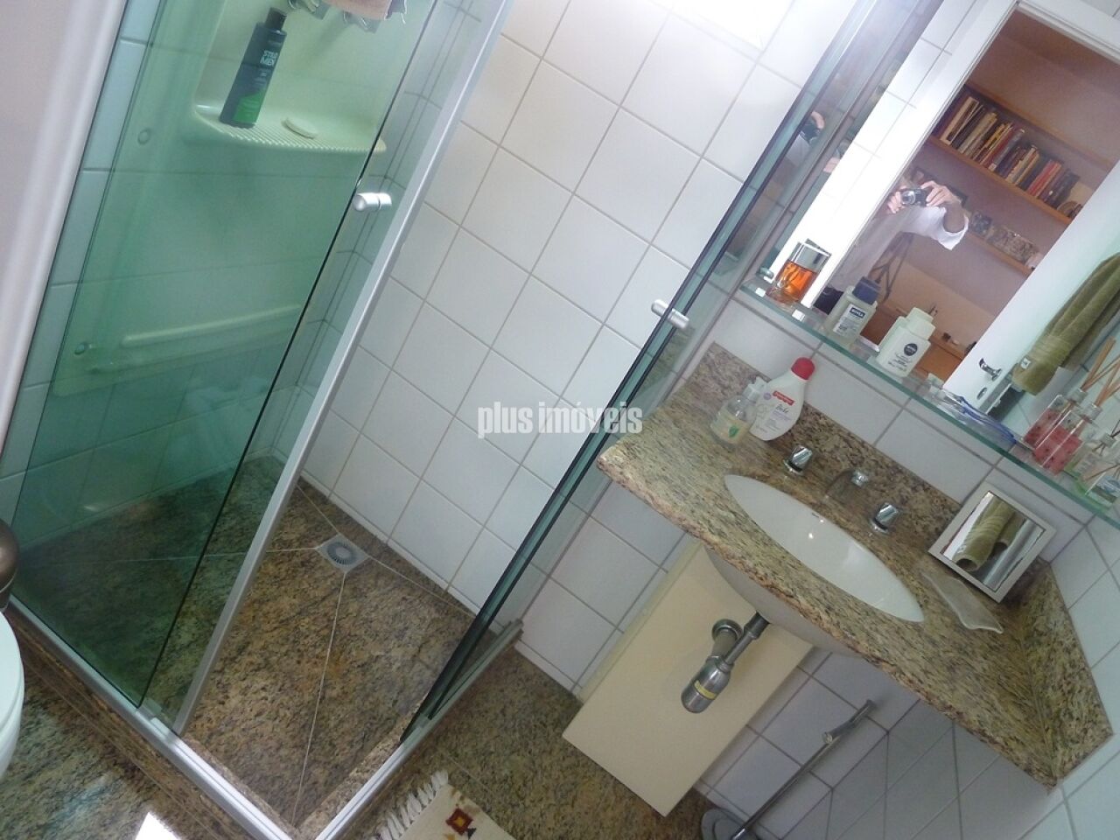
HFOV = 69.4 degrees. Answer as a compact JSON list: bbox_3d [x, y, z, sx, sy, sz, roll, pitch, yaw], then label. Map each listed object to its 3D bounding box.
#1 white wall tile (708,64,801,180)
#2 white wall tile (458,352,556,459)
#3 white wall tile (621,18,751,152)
[{"bbox_3d":[0.419,-0.555,1.584,0.200,0.200,0.010,36,23,11],"label":"white wall tile"},{"bbox_3d":[-0.123,-0.031,1.897,0.198,0.198,0.010,35,23,11],"label":"white wall tile"},{"bbox_3d":[0.256,-0.671,1.623,0.200,0.200,0.010,36,23,11],"label":"white wall tile"}]

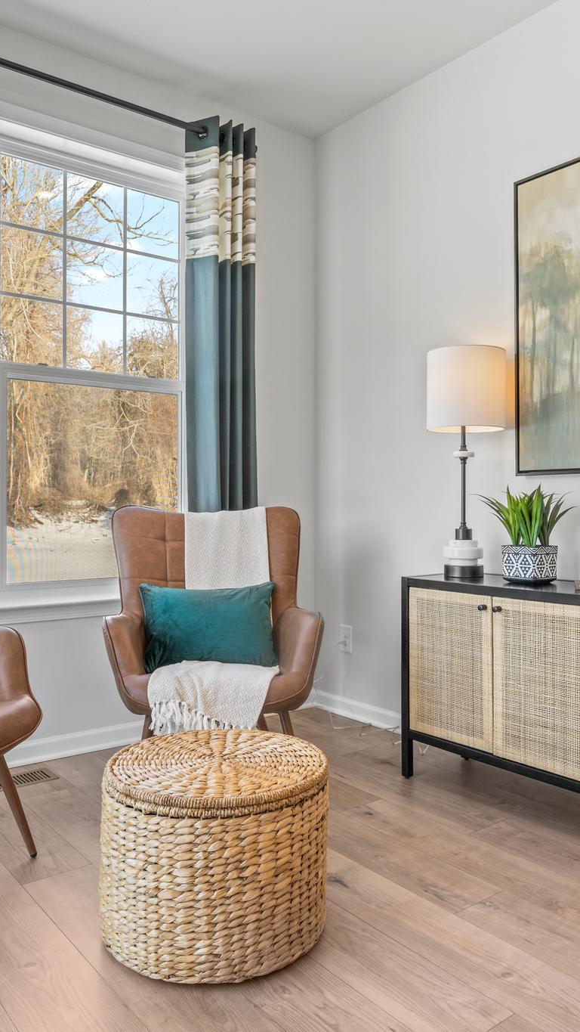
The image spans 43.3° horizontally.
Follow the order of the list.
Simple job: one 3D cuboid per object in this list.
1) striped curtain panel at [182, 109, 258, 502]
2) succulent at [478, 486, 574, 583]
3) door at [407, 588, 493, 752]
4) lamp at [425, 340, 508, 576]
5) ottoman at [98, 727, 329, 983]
[{"bbox_3d":[-0.289,-0.364,3.143,0.335,2.550,0.120,0,0,-39],"label":"striped curtain panel"},{"bbox_3d":[0.810,0.067,2.492,0.270,0.320,0.300,-1,1,-40],"label":"succulent"},{"bbox_3d":[0.558,0.519,2.524,0.025,0.517,0.351,-1,1,-40],"label":"door"},{"bbox_3d":[0.628,-0.182,2.638,0.283,0.800,0.283,0,0,0],"label":"lamp"},{"bbox_3d":[-0.178,0.778,1.772,0.530,0.375,0.530,0,1,0],"label":"ottoman"}]

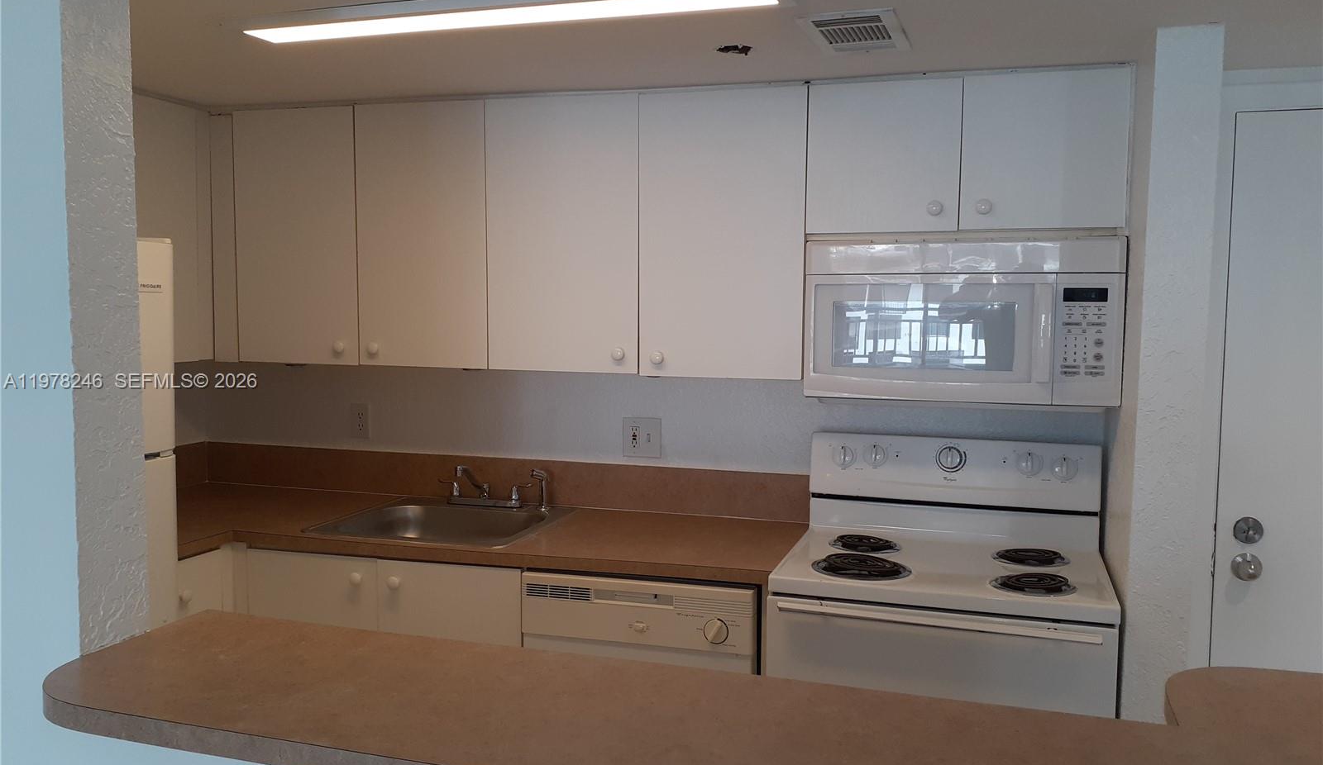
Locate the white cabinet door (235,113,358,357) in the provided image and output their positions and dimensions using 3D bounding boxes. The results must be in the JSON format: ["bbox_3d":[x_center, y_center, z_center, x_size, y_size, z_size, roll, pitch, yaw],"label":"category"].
[{"bbox_3d":[-1.105,-0.435,3.128,0.423,0.757,0.025,2,5,17],"label":"white cabinet door"}]

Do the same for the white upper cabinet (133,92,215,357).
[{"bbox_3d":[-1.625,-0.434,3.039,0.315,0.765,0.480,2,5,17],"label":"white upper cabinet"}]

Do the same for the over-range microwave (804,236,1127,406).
[{"bbox_3d":[0.790,-0.164,2.735,0.760,0.407,0.380,2,5,17],"label":"over-range microwave"}]

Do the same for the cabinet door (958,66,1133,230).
[{"bbox_3d":[0.924,-0.559,2.500,0.376,0.373,0.025,2,5,17],"label":"cabinet door"}]

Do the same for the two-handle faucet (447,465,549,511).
[{"bbox_3d":[-0.550,0.317,3.164,0.360,0.153,0.250,2,5,17],"label":"two-handle faucet"}]

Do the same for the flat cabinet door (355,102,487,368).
[{"bbox_3d":[-0.699,-0.422,3.005,0.418,0.757,0.025,2,5,17],"label":"flat cabinet door"}]

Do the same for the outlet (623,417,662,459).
[{"bbox_3d":[-0.061,0.174,3.228,0.120,0.118,0.010,2,5,17],"label":"outlet"}]

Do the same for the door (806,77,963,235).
[{"bbox_3d":[0.560,-0.571,2.609,0.376,0.373,0.025,2,5,17],"label":"door"}]

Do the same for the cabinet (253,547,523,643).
[{"bbox_3d":[-0.708,0.877,3.176,0.885,0.863,0.600,2,5,17],"label":"cabinet"}]

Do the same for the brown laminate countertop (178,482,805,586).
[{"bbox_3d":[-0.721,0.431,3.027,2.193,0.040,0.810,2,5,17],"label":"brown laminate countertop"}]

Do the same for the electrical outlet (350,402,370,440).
[{"bbox_3d":[-1.035,0.133,3.534,0.073,0.118,0.010,2,5,17],"label":"electrical outlet"}]

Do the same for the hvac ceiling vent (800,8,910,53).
[{"bbox_3d":[0.424,-0.738,2.212,0.200,0.020,0.355,2,5,17],"label":"hvac ceiling vent"}]

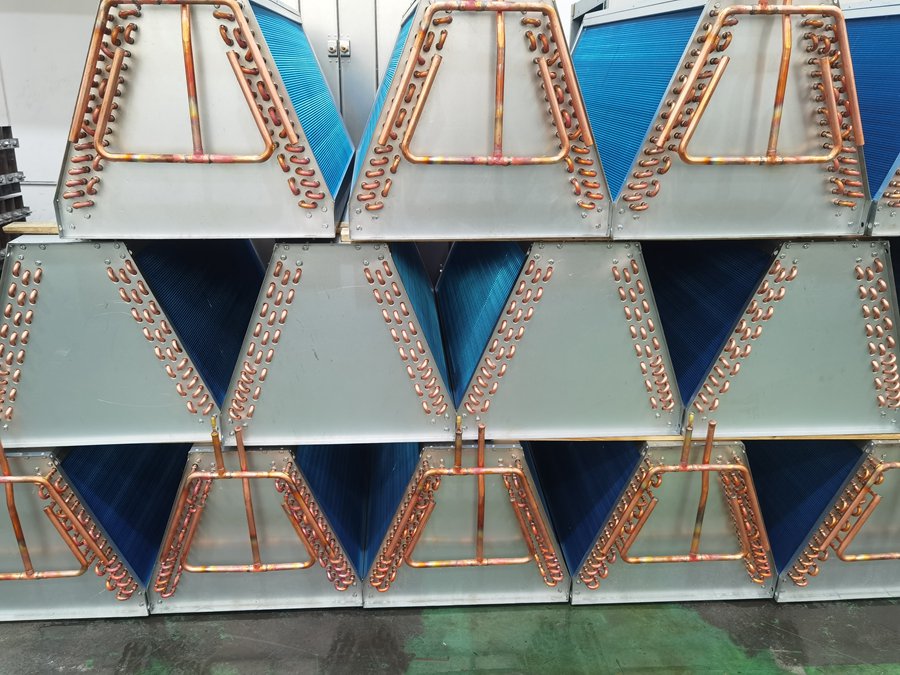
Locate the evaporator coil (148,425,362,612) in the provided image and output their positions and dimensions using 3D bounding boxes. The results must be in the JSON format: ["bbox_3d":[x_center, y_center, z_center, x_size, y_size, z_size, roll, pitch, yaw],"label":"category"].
[{"bbox_3d":[-0.537,0.333,2.222,0.563,0.484,0.935,0,22,-3],"label":"evaporator coil"}]

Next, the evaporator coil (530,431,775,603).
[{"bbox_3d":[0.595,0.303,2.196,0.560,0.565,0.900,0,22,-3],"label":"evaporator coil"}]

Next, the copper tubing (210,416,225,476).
[{"bbox_3d":[-0.546,0.265,1.650,0.020,0.157,0.020,0,22,-3],"label":"copper tubing"}]

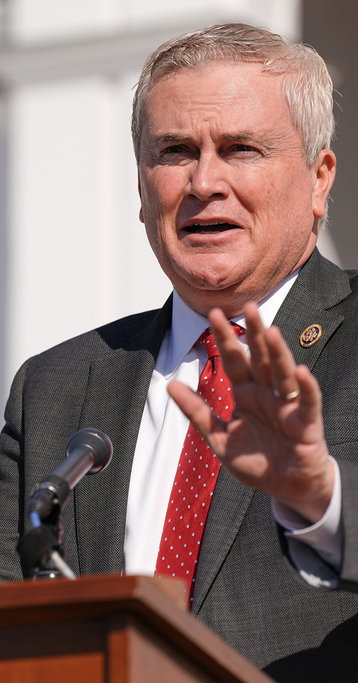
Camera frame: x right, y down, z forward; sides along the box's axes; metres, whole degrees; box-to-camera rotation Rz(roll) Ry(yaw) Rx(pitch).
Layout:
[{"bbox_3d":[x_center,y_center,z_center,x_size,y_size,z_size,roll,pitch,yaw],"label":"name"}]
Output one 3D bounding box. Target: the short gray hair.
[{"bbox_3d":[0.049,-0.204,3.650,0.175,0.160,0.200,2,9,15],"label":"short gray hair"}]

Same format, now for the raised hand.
[{"bbox_3d":[0.060,0.059,3.320,0.127,0.178,0.080,-10,16,14],"label":"raised hand"}]

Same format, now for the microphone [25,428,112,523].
[{"bbox_3d":[-0.091,0.111,3.330,0.038,0.038,0.150,3,20,16],"label":"microphone"}]

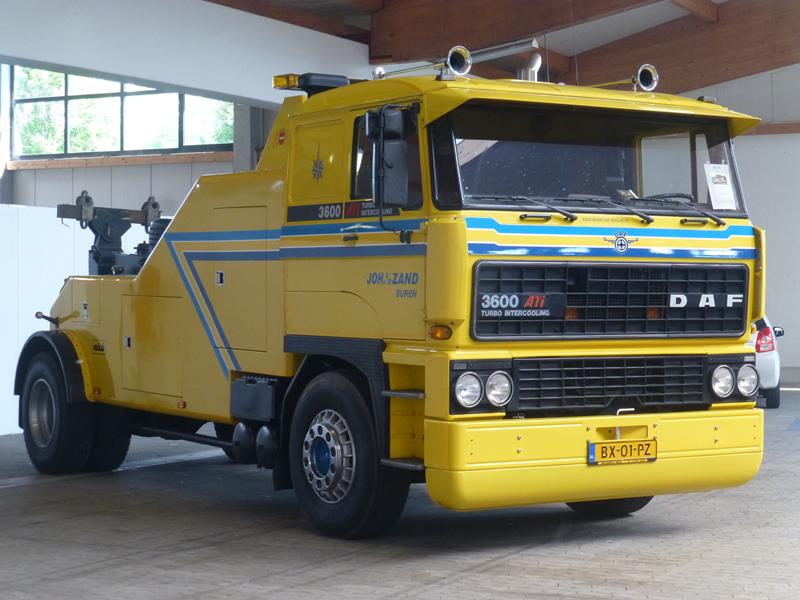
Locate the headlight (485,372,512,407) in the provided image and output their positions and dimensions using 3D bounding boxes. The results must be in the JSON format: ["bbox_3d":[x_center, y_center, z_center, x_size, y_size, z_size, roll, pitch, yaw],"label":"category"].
[{"bbox_3d":[0.563,0.512,10.023,0.200,0.200,0.090,0,0,-33],"label":"headlight"}]

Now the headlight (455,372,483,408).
[{"bbox_3d":[0.383,0.512,9.905,0.200,0.200,0.090,0,0,-33],"label":"headlight"}]

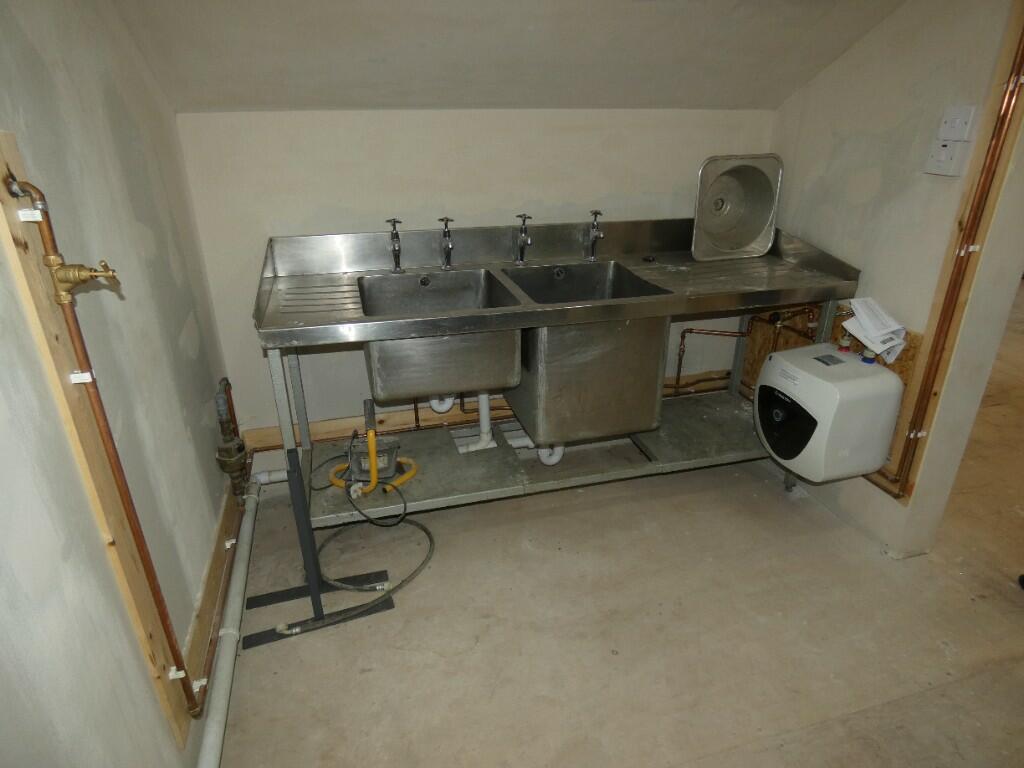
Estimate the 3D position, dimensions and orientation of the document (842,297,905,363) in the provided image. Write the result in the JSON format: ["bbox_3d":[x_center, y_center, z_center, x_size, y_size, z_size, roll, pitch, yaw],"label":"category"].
[{"bbox_3d":[1.248,-0.192,2.043,0.140,0.040,0.190,-32,44,10],"label":"document"}]

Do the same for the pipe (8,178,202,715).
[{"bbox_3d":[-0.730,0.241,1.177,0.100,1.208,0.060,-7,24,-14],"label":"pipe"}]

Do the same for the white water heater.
[{"bbox_3d":[1.142,0.087,2.178,0.295,0.375,0.360,-7,24,-14],"label":"white water heater"}]

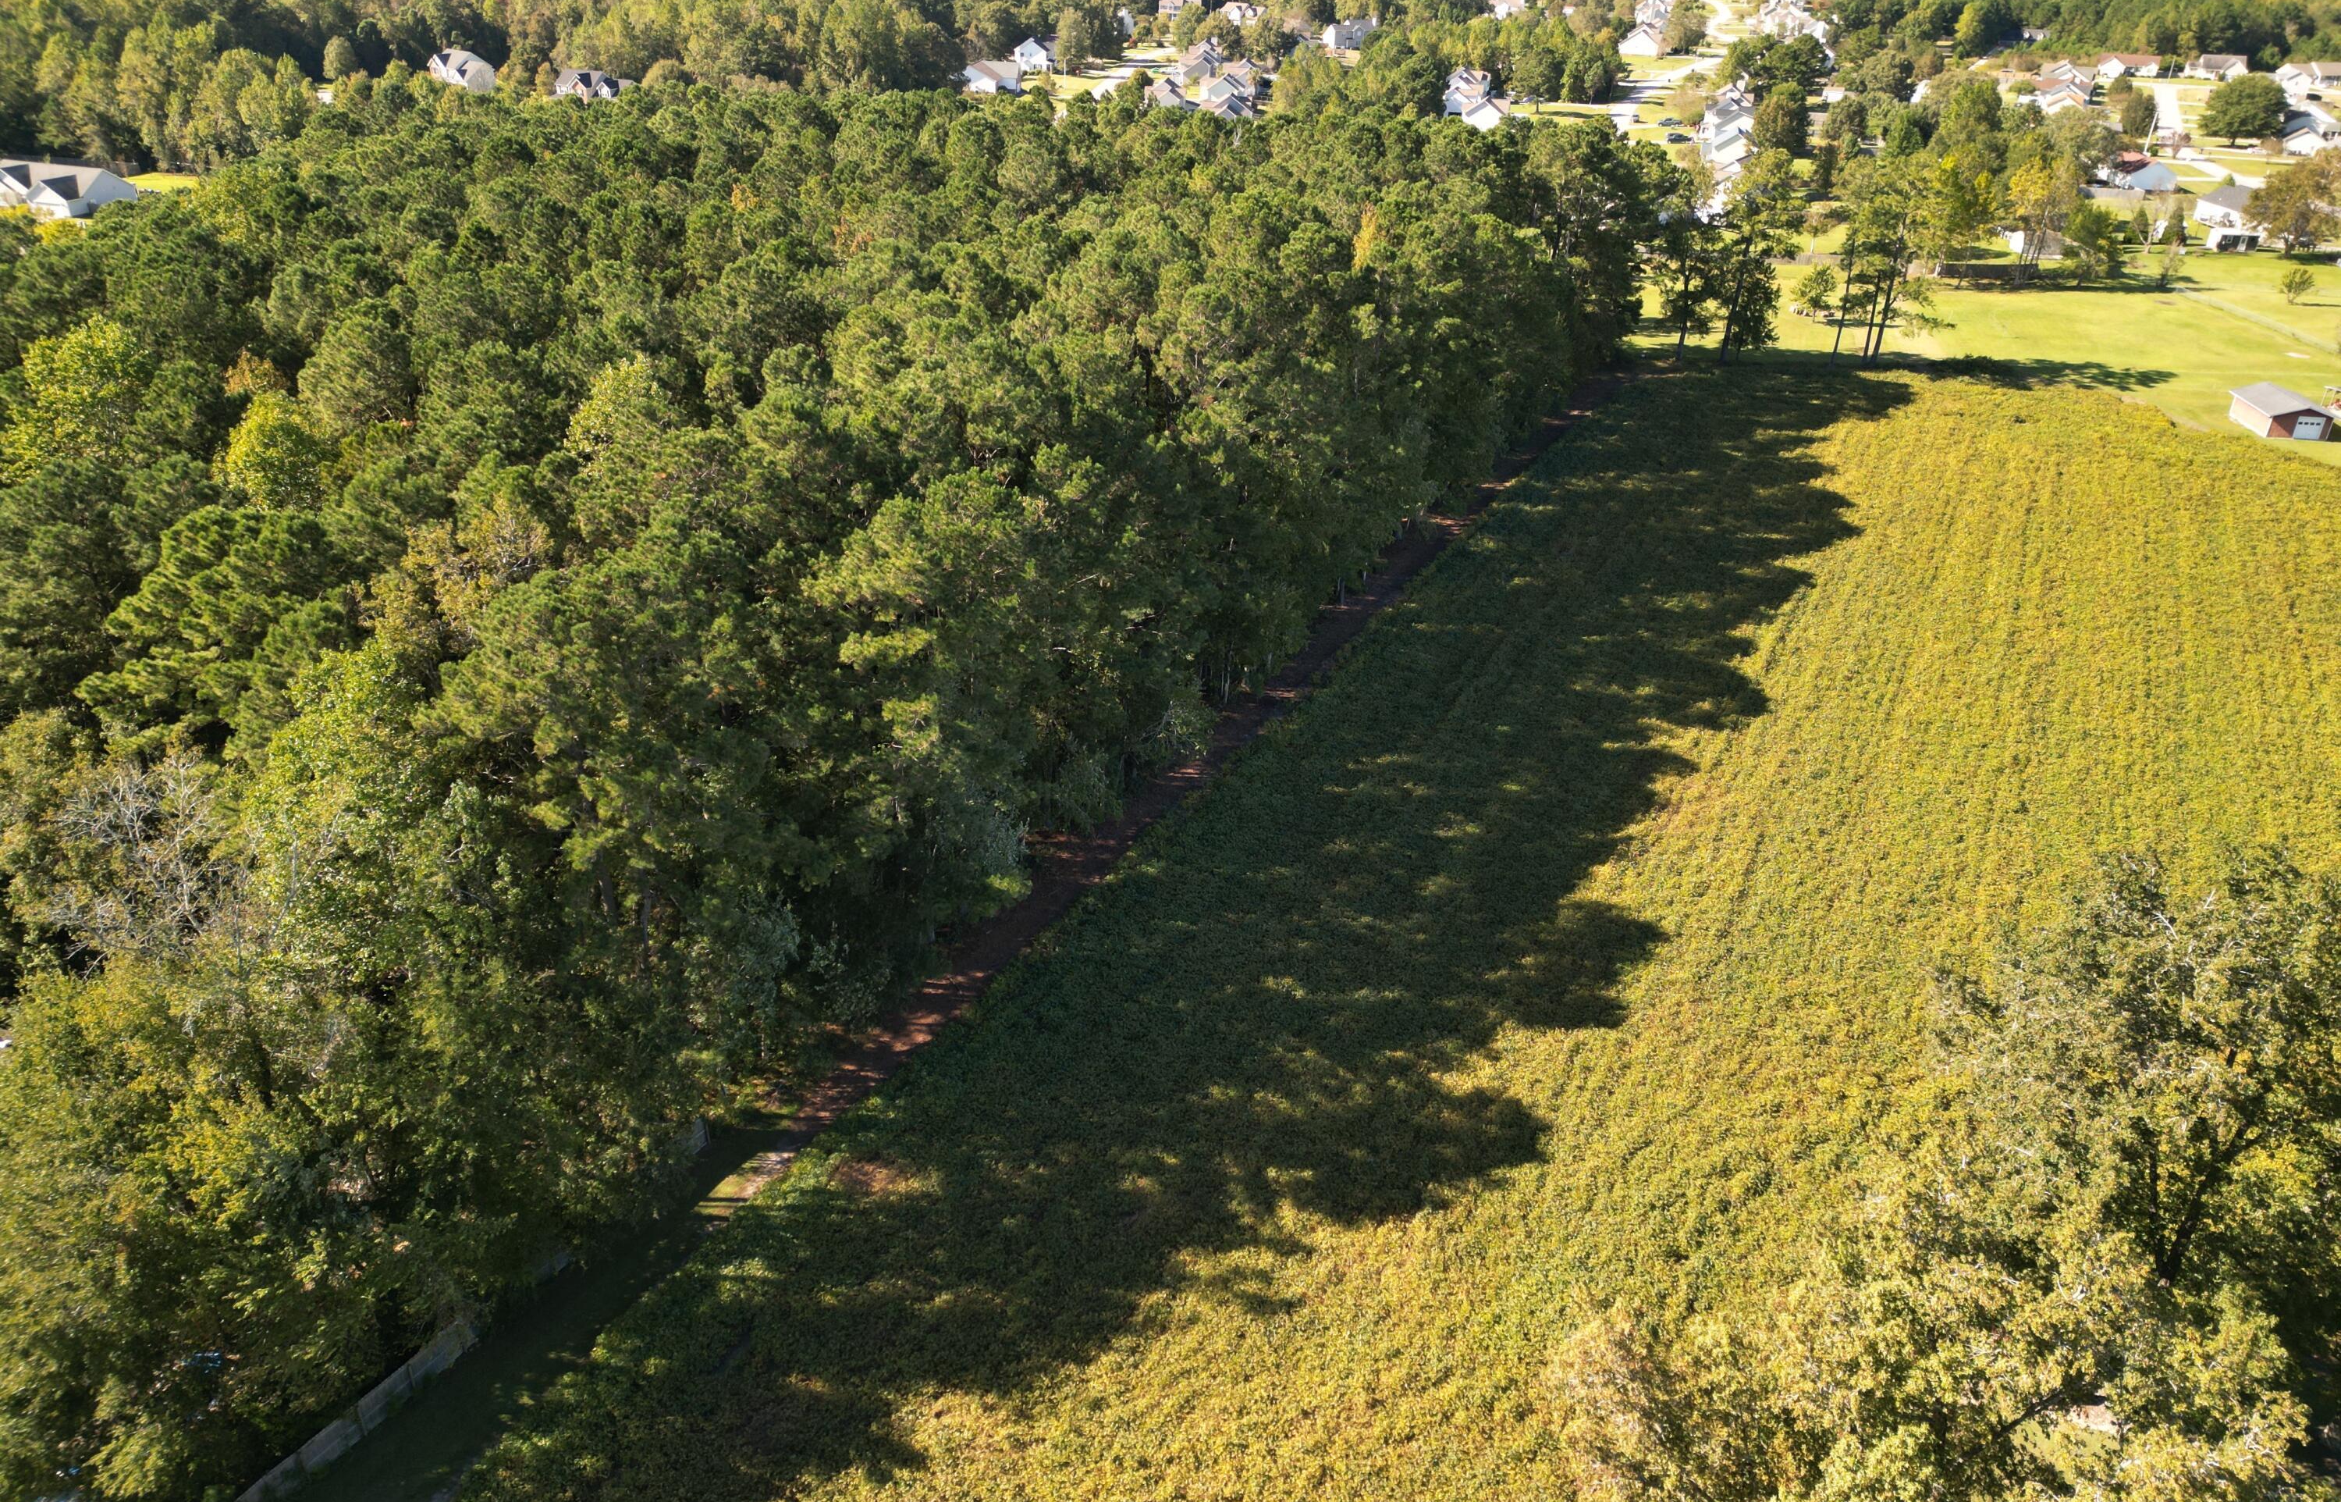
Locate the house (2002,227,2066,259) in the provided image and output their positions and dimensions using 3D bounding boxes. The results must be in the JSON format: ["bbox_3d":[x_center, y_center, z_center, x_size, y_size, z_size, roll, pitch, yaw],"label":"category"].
[{"bbox_3d":[126.563,-74.983,236.769,7.089,3.849,8.102,3,29,4],"label":"house"}]

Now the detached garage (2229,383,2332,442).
[{"bbox_3d":[110.360,-33.795,161.320,6.077,3.443,7.798,3,29,4],"label":"detached garage"}]

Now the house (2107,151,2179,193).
[{"bbox_3d":[174.228,-103.849,289.968,8.406,5.165,13.166,3,29,4],"label":"house"}]

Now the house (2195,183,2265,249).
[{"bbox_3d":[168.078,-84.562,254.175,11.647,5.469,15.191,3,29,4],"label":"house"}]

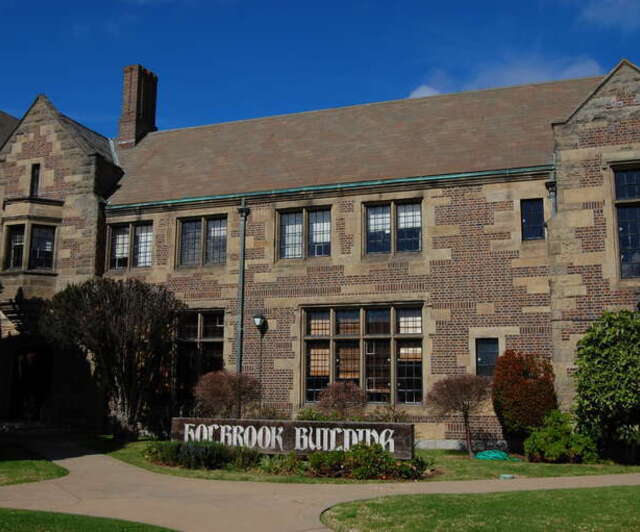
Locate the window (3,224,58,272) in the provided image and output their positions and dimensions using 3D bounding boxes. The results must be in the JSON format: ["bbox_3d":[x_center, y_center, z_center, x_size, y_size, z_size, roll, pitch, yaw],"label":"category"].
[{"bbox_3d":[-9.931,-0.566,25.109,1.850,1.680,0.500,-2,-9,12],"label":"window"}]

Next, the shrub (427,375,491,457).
[{"bbox_3d":[3.334,3.595,17.697,1.537,1.929,1.600,-3,-11,19],"label":"shrub"}]

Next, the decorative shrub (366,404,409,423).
[{"bbox_3d":[1.745,4.135,18.967,1.119,1.080,0.950,-3,-11,19],"label":"decorative shrub"}]

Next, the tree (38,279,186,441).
[{"bbox_3d":[-6.404,2.748,22.095,3.800,4.544,3.400,-3,-10,19],"label":"tree"}]

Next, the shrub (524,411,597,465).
[{"bbox_3d":[5.615,3.950,16.957,1.600,1.098,1.350,-3,-10,19],"label":"shrub"}]

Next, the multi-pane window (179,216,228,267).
[{"bbox_3d":[-3.852,-0.798,24.036,1.807,1.628,0.200,-3,-10,19],"label":"multi-pane window"}]

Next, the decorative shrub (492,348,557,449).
[{"bbox_3d":[5.071,3.381,18.199,1.537,2.551,1.600,-3,-11,19],"label":"decorative shrub"}]

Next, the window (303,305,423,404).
[{"bbox_3d":[1.145,2.492,20.826,3.599,2.838,0.200,-3,-11,19],"label":"window"}]

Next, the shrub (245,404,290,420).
[{"bbox_3d":[-1.504,4.412,20.480,1.100,1.036,0.900,-3,-10,19],"label":"shrub"}]

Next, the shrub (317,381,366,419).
[{"bbox_3d":[0.568,3.966,19.373,1.300,1.645,1.250,-3,-10,19],"label":"shrub"}]

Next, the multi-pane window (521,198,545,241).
[{"bbox_3d":[5.960,-1.302,20.526,0.627,1.188,0.200,-3,-10,19],"label":"multi-pane window"}]

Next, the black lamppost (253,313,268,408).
[{"bbox_3d":[-1.771,2.854,21.433,0.380,3.000,0.400,-3,-11,19],"label":"black lamppost"}]

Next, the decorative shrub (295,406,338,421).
[{"bbox_3d":[-0.071,4.375,19.967,1.050,1.020,0.850,-3,-10,19],"label":"decorative shrub"}]

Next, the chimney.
[{"bbox_3d":[-7.181,-6.092,29.301,0.780,3.400,1.450,-3,-11,19],"label":"chimney"}]

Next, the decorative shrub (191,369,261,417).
[{"bbox_3d":[-2.616,3.950,20.527,1.700,1.912,1.550,-3,-10,19],"label":"decorative shrub"}]

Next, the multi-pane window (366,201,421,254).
[{"bbox_3d":[2.192,-1.153,21.908,1.703,1.550,0.200,-3,-10,19],"label":"multi-pane window"}]

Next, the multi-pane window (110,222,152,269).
[{"bbox_3d":[-6.218,-0.659,23.977,1.697,1.642,0.200,-3,-11,19],"label":"multi-pane window"}]

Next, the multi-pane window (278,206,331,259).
[{"bbox_3d":[-0.484,-0.996,22.020,1.748,1.631,0.200,-3,-11,19],"label":"multi-pane window"}]

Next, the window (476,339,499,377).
[{"bbox_3d":[4.661,2.571,20.359,0.649,1.127,0.200,-3,-10,19],"label":"window"}]

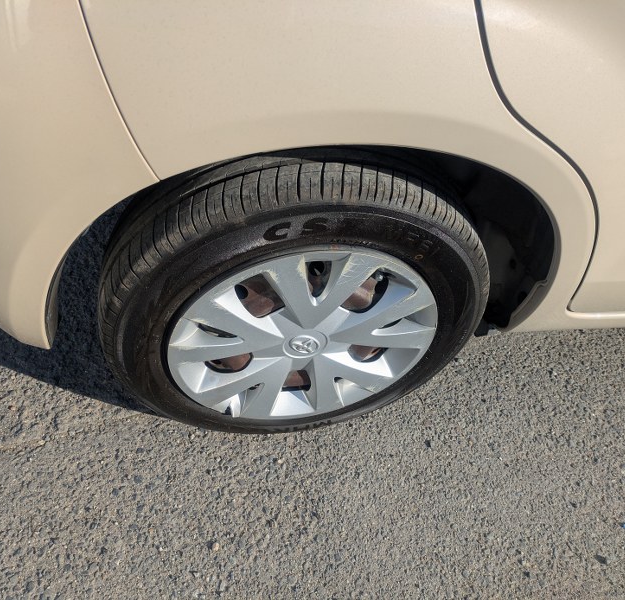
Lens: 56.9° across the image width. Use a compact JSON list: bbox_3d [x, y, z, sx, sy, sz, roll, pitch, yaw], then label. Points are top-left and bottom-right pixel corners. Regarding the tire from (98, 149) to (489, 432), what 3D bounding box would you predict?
[{"bbox_3d":[-0.025,0.005,0.897,0.574,0.572,0.174,-4,49,-13],"label":"tire"}]

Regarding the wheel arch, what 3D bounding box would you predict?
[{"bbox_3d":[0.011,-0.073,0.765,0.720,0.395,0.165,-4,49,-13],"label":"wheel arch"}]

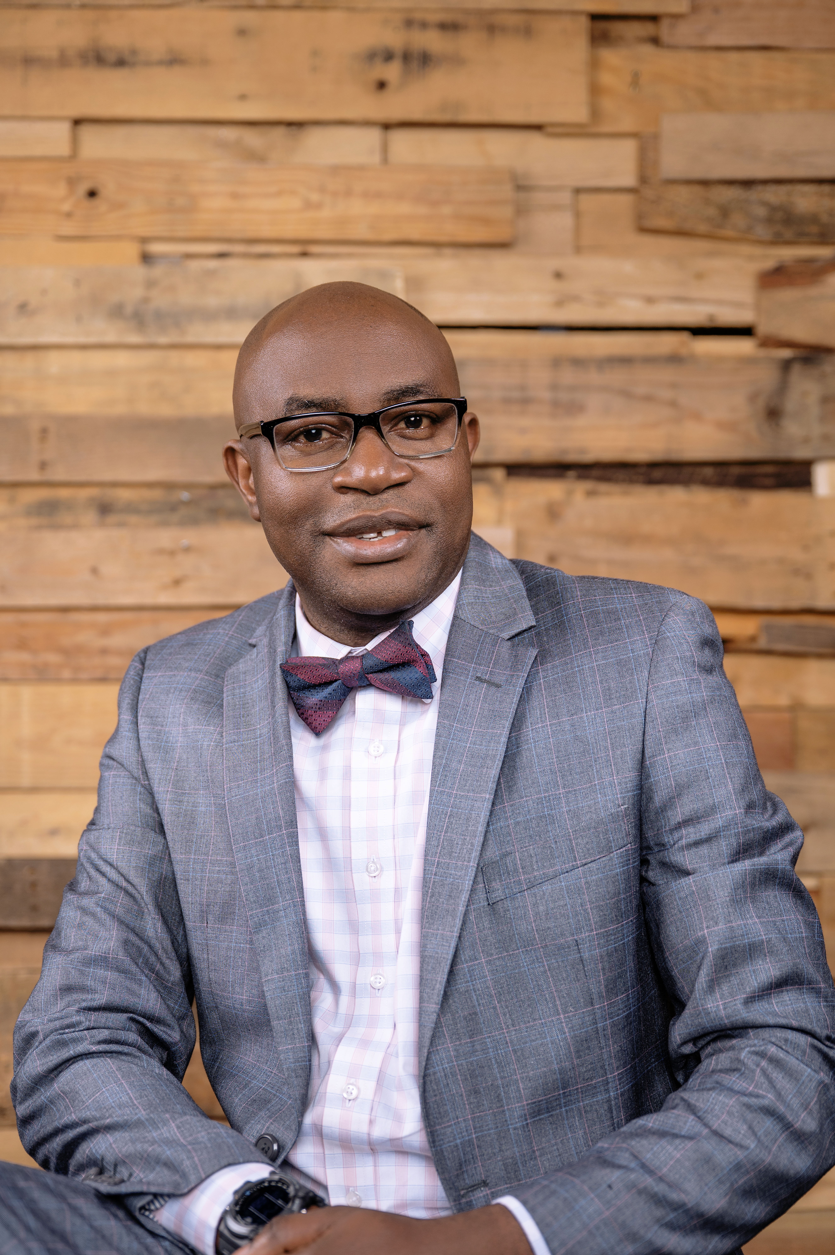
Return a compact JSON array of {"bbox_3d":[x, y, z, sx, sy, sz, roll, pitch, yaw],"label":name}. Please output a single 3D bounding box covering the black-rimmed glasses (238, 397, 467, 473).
[{"bbox_3d":[-0.041,-0.128,1.050,0.143,0.045,0.142,-8,6,-7],"label":"black-rimmed glasses"}]

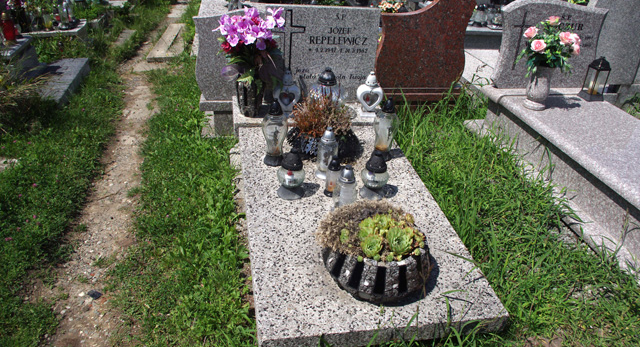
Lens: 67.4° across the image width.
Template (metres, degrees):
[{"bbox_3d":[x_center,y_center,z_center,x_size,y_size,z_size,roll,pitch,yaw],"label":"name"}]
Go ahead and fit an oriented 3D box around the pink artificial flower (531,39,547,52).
[{"bbox_3d":[1.325,-0.776,2.905,0.097,0.079,0.070,17,34,20],"label":"pink artificial flower"}]

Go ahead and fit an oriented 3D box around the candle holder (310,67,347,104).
[{"bbox_3d":[0.037,-0.451,2.688,0.190,0.280,0.190,-2,33,-12],"label":"candle holder"}]

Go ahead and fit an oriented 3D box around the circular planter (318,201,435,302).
[{"bbox_3d":[0.215,0.283,1.720,0.395,0.200,0.395,4,32,-3],"label":"circular planter"}]

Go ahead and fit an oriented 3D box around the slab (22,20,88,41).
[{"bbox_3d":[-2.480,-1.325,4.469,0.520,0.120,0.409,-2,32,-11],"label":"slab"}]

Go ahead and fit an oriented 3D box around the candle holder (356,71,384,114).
[{"bbox_3d":[0.293,-0.455,2.757,0.155,0.265,0.100,2,32,-7],"label":"candle holder"}]

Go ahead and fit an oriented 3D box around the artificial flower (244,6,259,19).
[{"bbox_3d":[-0.392,-0.921,2.742,0.083,0.074,0.060,0,32,-8],"label":"artificial flower"}]

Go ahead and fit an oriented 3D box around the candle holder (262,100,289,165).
[{"bbox_3d":[-0.222,-0.205,2.353,0.123,0.334,0.123,-2,30,-10],"label":"candle holder"}]

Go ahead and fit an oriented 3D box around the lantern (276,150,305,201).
[{"bbox_3d":[-0.115,0.000,2.078,0.125,0.220,0.125,-2,33,-12],"label":"lantern"}]

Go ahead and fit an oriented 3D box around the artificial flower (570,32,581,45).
[{"bbox_3d":[1.650,-0.870,3.089,0.075,0.090,0.075,6,24,41],"label":"artificial flower"}]

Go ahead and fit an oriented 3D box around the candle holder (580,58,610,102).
[{"bbox_3d":[1.980,-0.677,3.412,0.118,0.301,0.118,-2,30,-10],"label":"candle holder"}]

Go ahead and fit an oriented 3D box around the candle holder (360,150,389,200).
[{"bbox_3d":[0.276,-0.001,2.401,0.138,0.240,0.138,-2,33,-11],"label":"candle holder"}]

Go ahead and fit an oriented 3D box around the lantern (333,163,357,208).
[{"bbox_3d":[0.110,0.059,2.084,0.092,0.226,0.092,-2,30,-10],"label":"lantern"}]

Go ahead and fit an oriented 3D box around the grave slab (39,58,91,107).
[{"bbox_3d":[-2.104,-0.679,3.649,0.460,0.120,0.920,-2,31,-12],"label":"grave slab"}]

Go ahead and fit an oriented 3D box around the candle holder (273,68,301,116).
[{"bbox_3d":[-0.195,-0.508,3.030,0.168,0.298,0.100,-2,33,-11],"label":"candle holder"}]

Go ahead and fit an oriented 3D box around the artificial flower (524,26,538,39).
[{"bbox_3d":[1.316,-0.877,2.983,0.090,0.075,0.075,12,3,14],"label":"artificial flower"}]

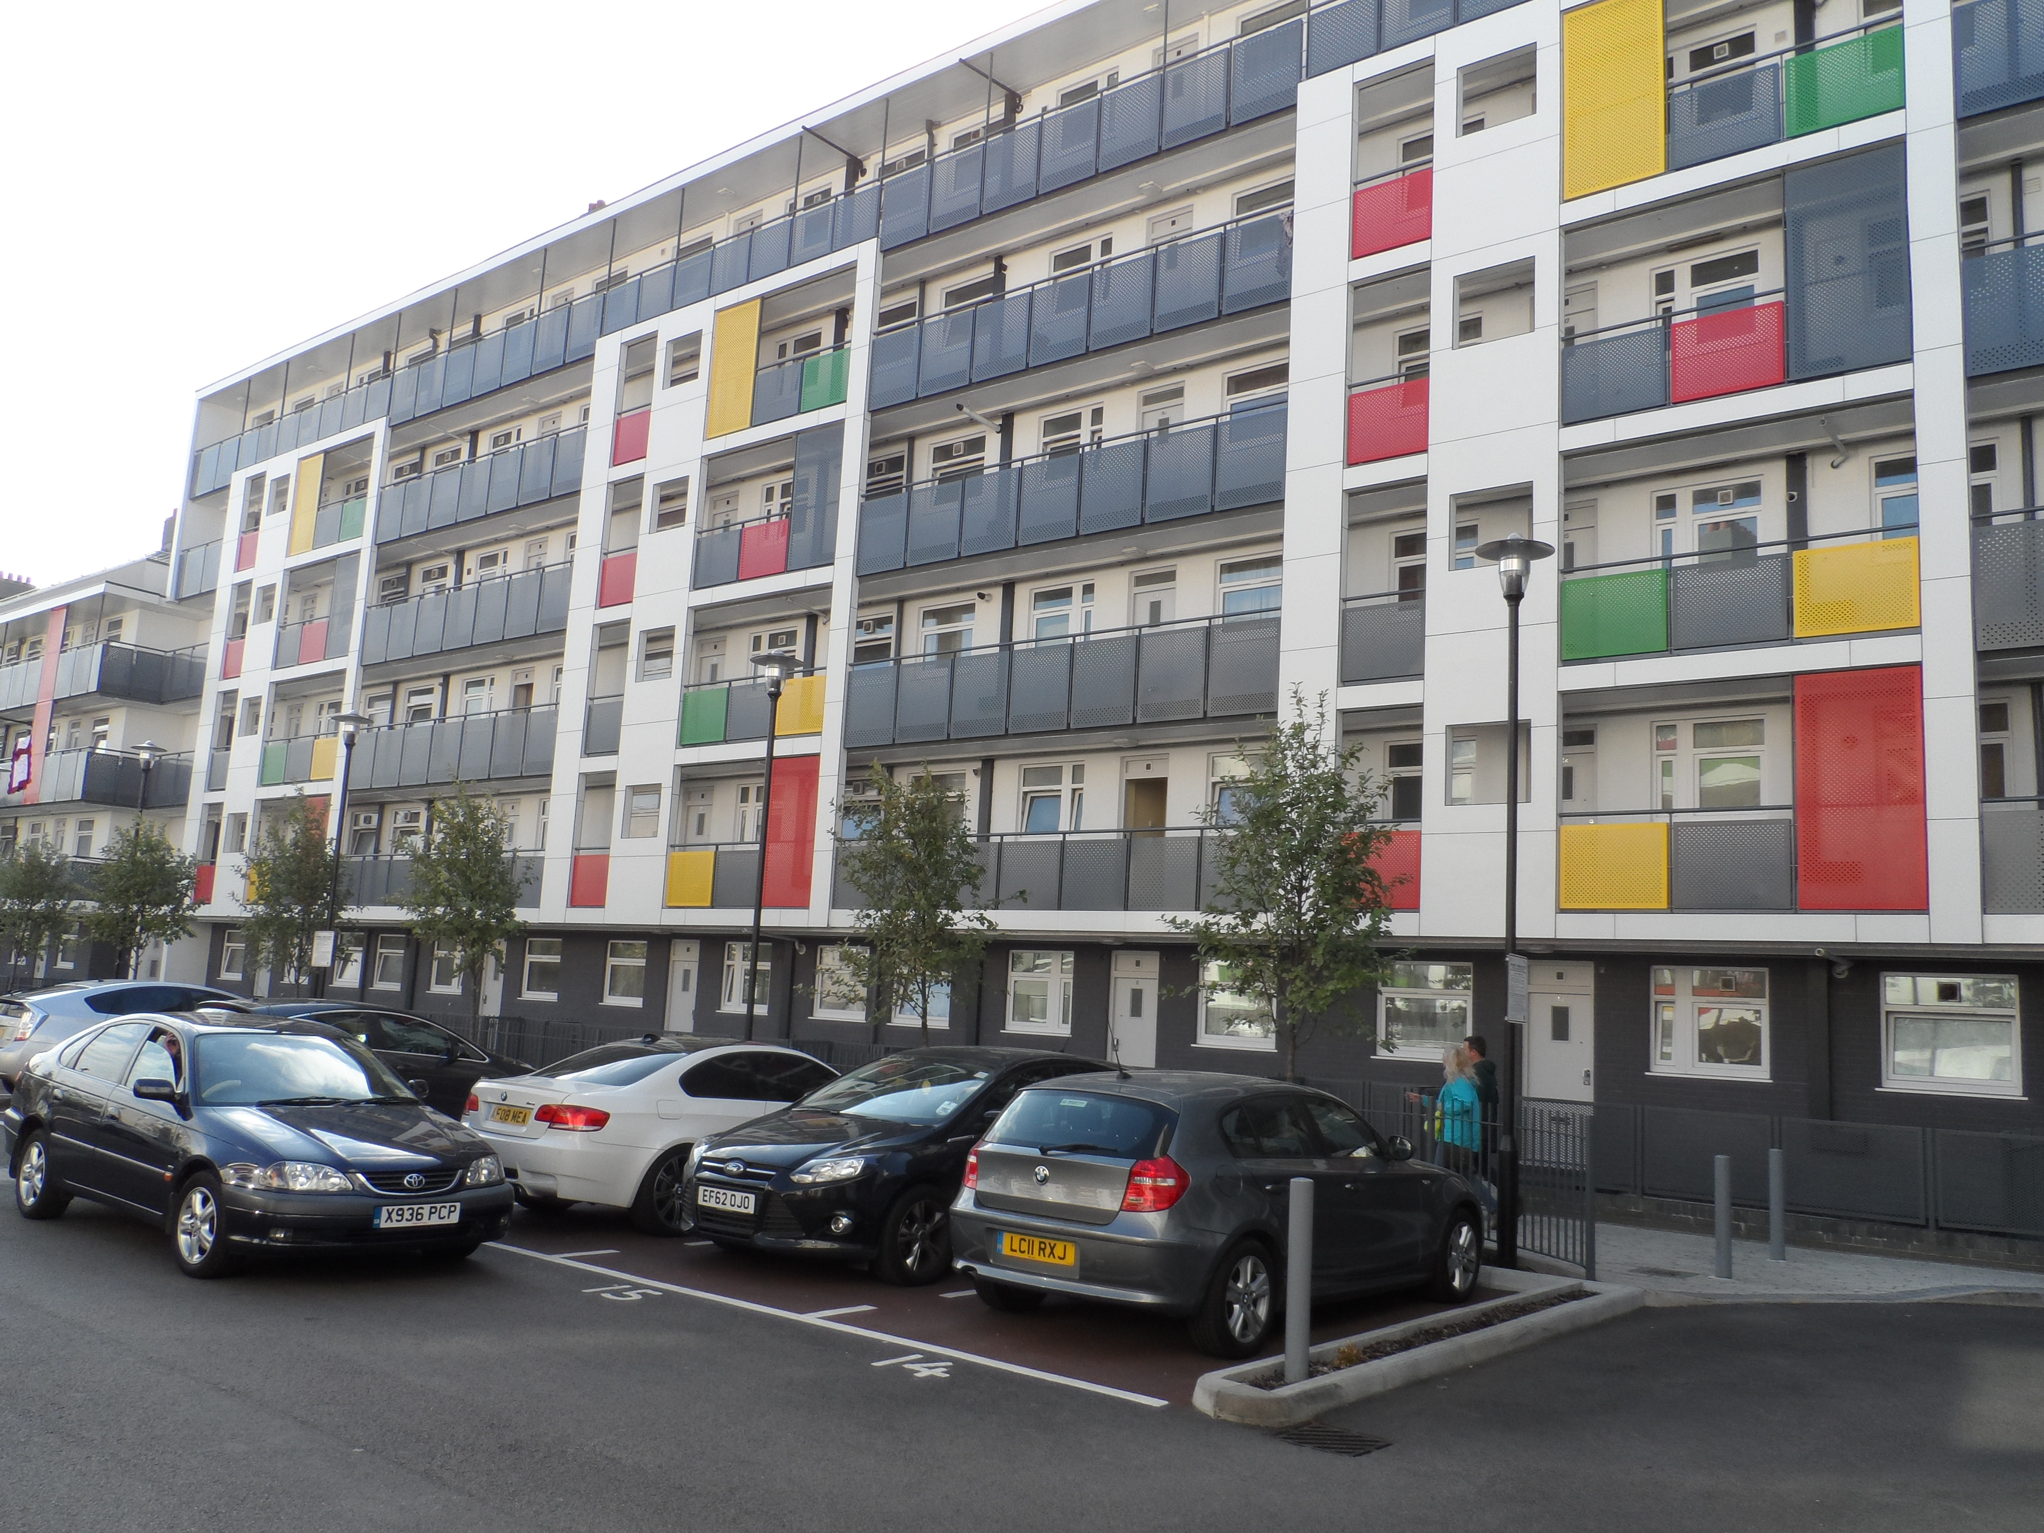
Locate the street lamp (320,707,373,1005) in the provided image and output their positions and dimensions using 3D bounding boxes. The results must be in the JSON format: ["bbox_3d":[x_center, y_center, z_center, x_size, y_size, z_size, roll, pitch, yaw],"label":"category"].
[{"bbox_3d":[-10.010,1.860,22.185,0.610,5.484,0.610,-4,-11,38],"label":"street lamp"}]

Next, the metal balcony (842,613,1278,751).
[{"bbox_3d":[0.293,-1.184,22.785,7.988,1.399,0.100,-4,-11,38],"label":"metal balcony"}]

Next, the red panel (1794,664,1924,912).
[{"bbox_3d":[8.615,0.237,15.779,1.171,2.478,0.050,-4,-11,38],"label":"red panel"}]

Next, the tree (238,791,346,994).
[{"bbox_3d":[-12.353,2.677,25.936,1.800,4.800,1.800,-4,-11,38],"label":"tree"}]

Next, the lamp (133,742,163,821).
[{"bbox_3d":[-16.055,2.275,27.482,0.640,5.560,0.640,-4,-11,38],"label":"lamp"}]

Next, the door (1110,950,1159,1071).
[{"bbox_3d":[1.611,3.839,21.966,0.828,2.350,0.100,-4,-11,38],"label":"door"}]

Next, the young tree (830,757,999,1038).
[{"bbox_3d":[-1.132,1.972,15.452,1.633,4.146,1.633,3,-9,0],"label":"young tree"}]

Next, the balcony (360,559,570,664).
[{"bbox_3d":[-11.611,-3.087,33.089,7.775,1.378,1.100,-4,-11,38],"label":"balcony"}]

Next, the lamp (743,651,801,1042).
[{"bbox_3d":[-2.914,1.416,16.686,0.610,5.464,0.610,-4,-11,38],"label":"lamp"}]

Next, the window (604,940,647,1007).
[{"bbox_3d":[-7.510,3.959,29.291,1.183,1.241,0.120,-4,-11,38],"label":"window"}]

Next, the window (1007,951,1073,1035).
[{"bbox_3d":[0.277,3.424,23.284,1.238,1.223,0.100,-4,-11,38],"label":"window"}]

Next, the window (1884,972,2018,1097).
[{"bbox_3d":[9.747,2.798,16.094,1.277,1.205,0.120,-4,-11,38],"label":"window"}]

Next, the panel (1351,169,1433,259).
[{"bbox_3d":[4.820,-7.174,19.986,1.117,0.976,0.060,-4,-11,38],"label":"panel"}]

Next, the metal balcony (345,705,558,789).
[{"bbox_3d":[-12.383,-0.325,32.986,7.983,1.433,0.120,-4,-11,38],"label":"metal balcony"}]

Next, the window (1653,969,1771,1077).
[{"bbox_3d":[7.778,2.885,17.379,1.264,1.212,0.100,-4,-11,38],"label":"window"}]

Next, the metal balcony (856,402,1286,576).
[{"bbox_3d":[0.740,-4.046,23.959,8.126,1.477,1.080,-4,-11,38],"label":"metal balcony"}]

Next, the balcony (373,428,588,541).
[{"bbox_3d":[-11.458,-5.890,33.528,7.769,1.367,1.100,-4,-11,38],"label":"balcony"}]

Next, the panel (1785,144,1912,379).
[{"bbox_3d":[9.041,-5.506,16.825,1.202,2.472,0.050,-4,-11,38],"label":"panel"}]

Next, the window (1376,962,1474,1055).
[{"bbox_3d":[5.111,3.105,19.473,1.244,1.217,0.100,-4,-11,38],"label":"window"}]

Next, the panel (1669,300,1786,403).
[{"bbox_3d":[8.031,-4.705,17.478,1.192,0.958,0.050,-4,-11,38],"label":"panel"}]

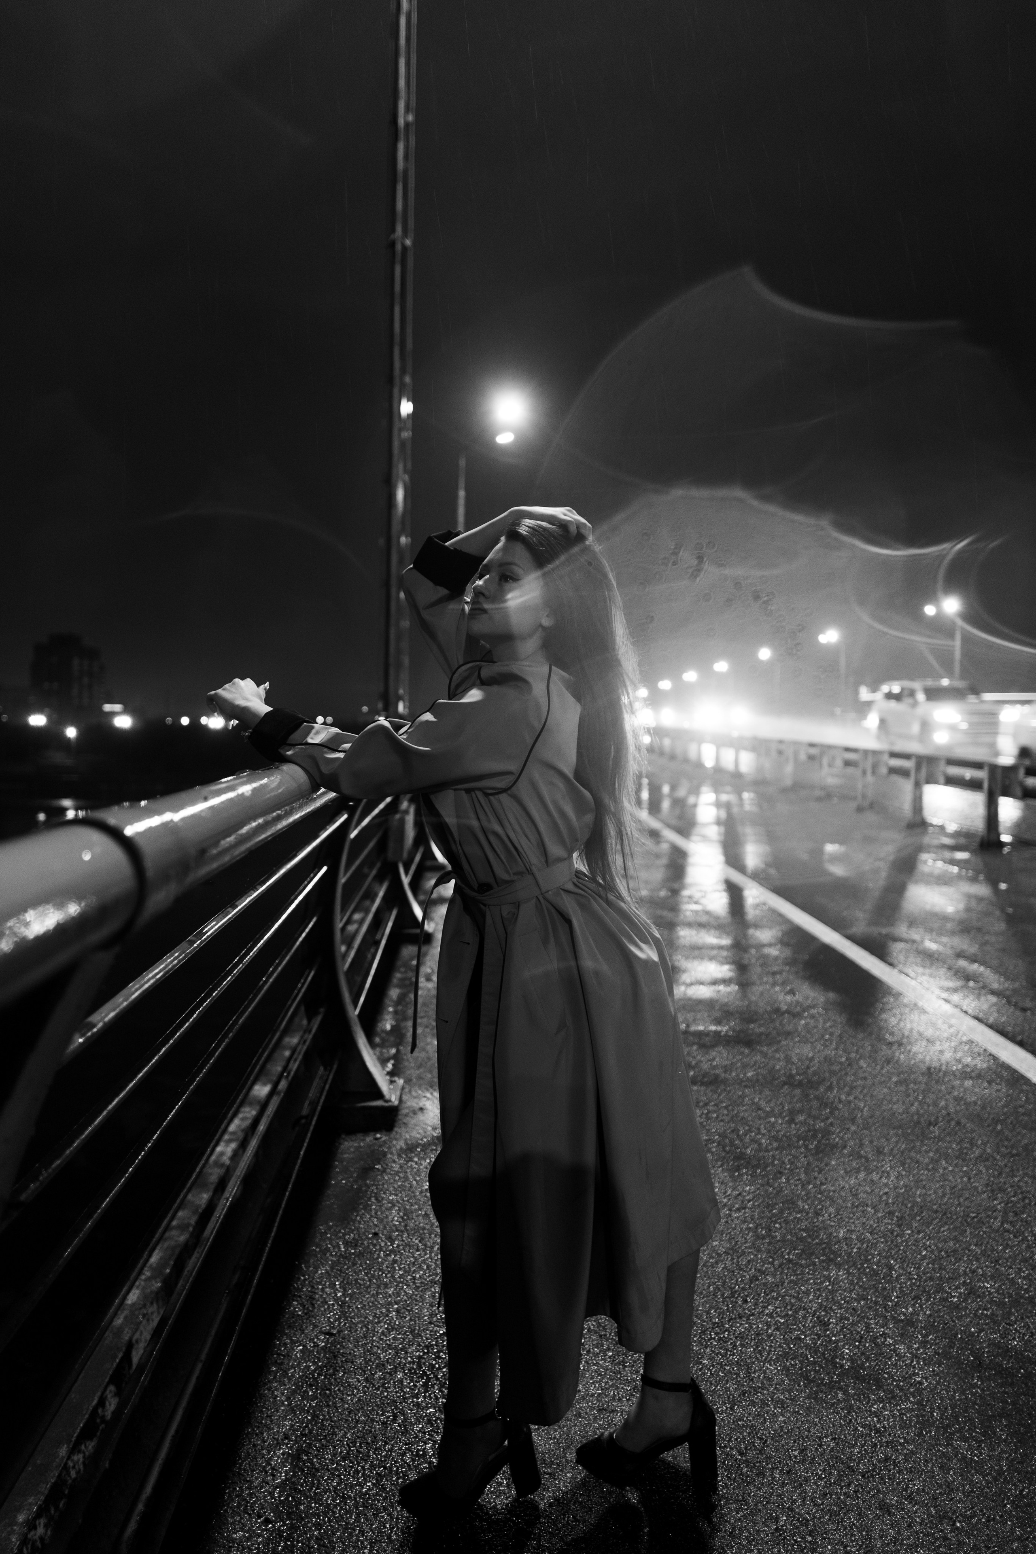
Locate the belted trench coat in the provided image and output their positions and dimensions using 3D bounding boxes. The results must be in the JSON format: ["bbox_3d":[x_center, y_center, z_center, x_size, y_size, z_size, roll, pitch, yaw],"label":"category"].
[{"bbox_3d":[-0.060,0.361,1.860,0.800,1.580,0.520,0,3,-16],"label":"belted trench coat"}]

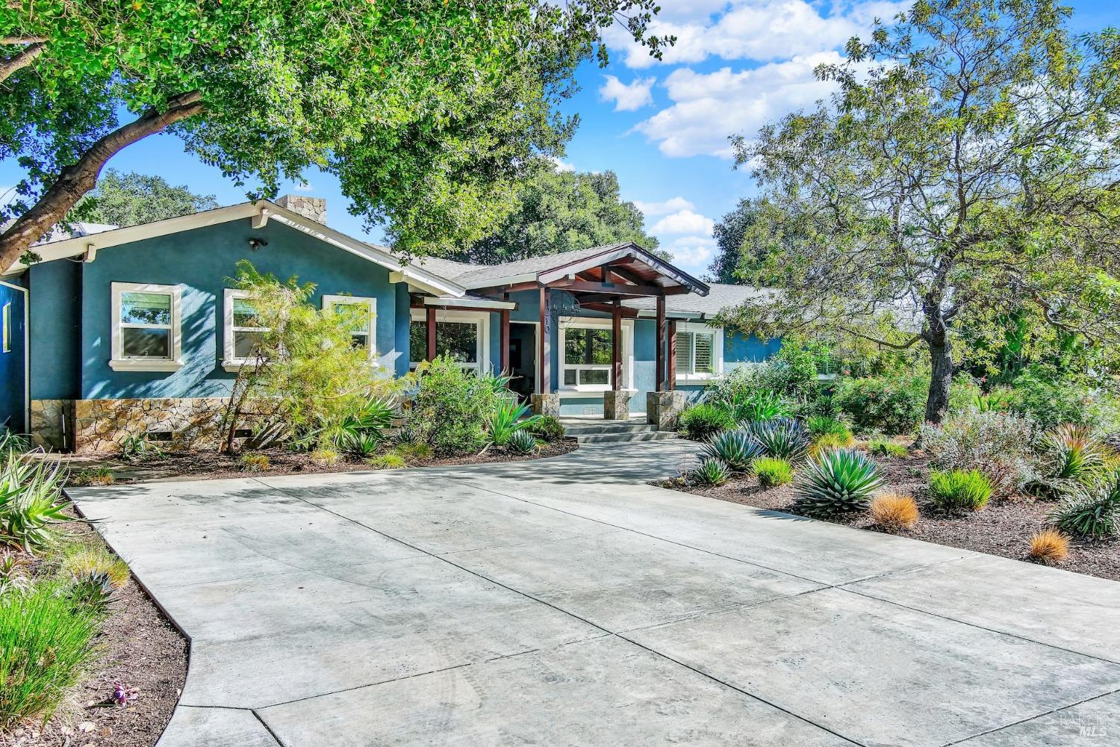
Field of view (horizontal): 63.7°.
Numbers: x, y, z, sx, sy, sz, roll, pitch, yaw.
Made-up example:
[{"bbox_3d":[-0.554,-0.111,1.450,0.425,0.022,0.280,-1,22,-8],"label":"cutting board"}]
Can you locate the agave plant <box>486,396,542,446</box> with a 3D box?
[{"bbox_3d":[-0.830,0.840,15.800,0.980,0.880,0.950,0,0,0],"label":"agave plant"}]

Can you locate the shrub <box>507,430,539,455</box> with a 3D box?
[{"bbox_3d":[-0.590,1.095,14.500,0.530,0.410,0.530,0,0,0],"label":"shrub"}]

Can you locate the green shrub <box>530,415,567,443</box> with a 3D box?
[{"bbox_3d":[-0.240,1.010,16.500,0.670,0.500,0.650,0,0,0],"label":"green shrub"}]

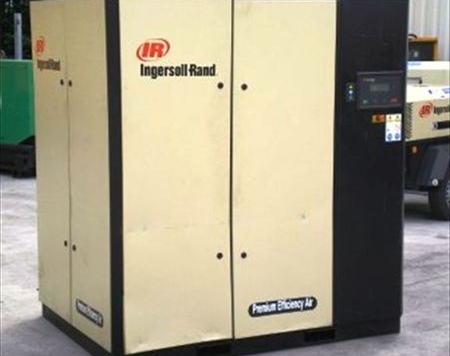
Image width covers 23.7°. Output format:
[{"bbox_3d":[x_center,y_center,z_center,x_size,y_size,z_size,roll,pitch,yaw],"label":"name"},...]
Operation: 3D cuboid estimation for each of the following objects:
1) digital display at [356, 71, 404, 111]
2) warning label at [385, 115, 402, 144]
[{"bbox_3d":[0.749,-0.430,5.261,0.271,0.179,0.040,-4,9,-27],"label":"digital display"},{"bbox_3d":[0.839,-0.249,5.345,0.093,0.136,0.005,-4,9,-27],"label":"warning label"}]

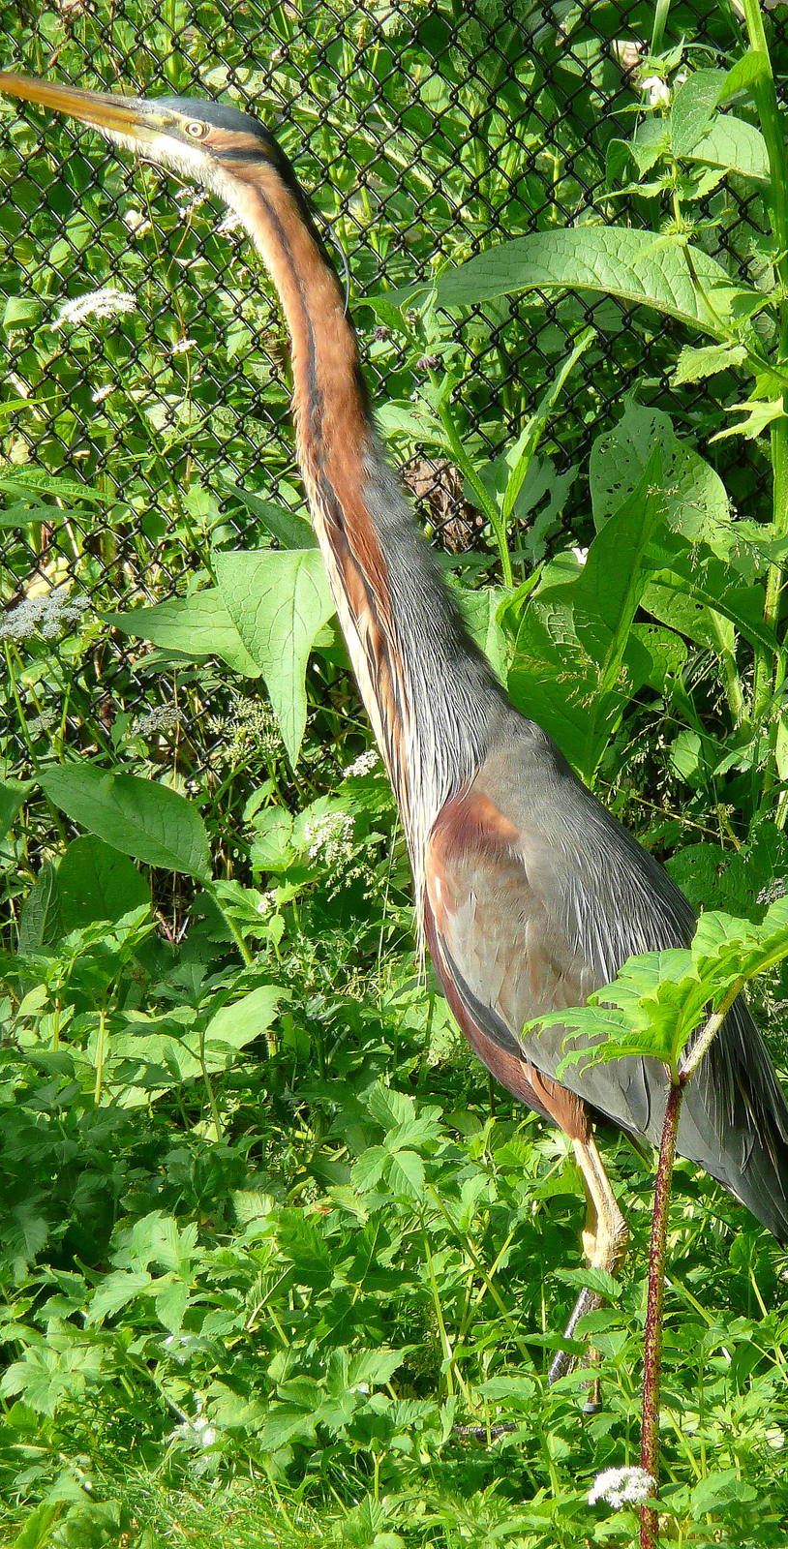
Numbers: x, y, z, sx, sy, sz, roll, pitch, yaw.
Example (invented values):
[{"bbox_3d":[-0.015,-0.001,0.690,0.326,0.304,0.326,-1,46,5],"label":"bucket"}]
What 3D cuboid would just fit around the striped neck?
[{"bbox_3d":[-0.010,-0.160,7.700,0.083,0.446,0.075,-17,8,2],"label":"striped neck"}]

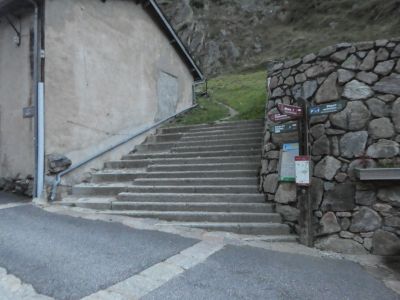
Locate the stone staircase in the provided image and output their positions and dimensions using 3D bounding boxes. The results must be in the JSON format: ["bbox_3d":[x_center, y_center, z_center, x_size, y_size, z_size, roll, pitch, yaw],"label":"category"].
[{"bbox_3d":[-0.437,0.338,7.629,5.430,2.620,4.280,-1,-1,15],"label":"stone staircase"}]

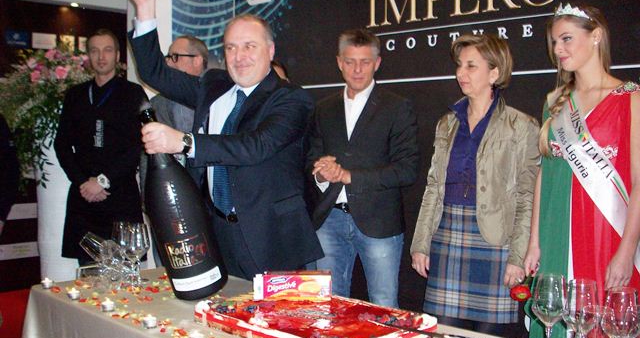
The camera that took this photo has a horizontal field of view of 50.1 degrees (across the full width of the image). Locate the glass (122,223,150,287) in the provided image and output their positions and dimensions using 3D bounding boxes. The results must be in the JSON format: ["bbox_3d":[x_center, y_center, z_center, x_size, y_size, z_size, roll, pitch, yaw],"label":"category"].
[{"bbox_3d":[-0.663,0.310,2.470,0.085,0.213,0.085,0,4,0],"label":"glass"}]

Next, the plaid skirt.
[{"bbox_3d":[0.541,0.338,2.470,0.335,0.425,0.255,2,4,22],"label":"plaid skirt"}]

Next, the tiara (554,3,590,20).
[{"bbox_3d":[0.852,-0.528,2.300,0.068,0.045,0.132,-3,5,-43],"label":"tiara"}]

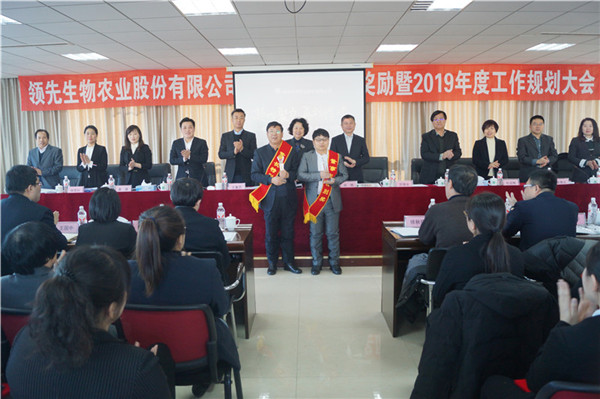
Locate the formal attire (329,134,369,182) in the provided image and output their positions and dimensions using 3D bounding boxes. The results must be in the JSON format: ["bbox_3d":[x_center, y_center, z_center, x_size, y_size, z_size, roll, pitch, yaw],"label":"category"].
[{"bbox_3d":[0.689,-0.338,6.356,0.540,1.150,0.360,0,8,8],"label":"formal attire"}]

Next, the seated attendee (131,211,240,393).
[{"bbox_3d":[-0.537,0.586,2.265,0.510,1.230,0.820,0,7,8],"label":"seated attendee"}]

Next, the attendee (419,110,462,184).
[{"bbox_3d":[1.948,-0.335,6.343,0.550,1.797,0.380,0,8,9],"label":"attendee"}]

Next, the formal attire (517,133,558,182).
[{"bbox_3d":[3.310,-0.537,6.301,0.510,0.740,0.340,1,8,15],"label":"formal attire"}]

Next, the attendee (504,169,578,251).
[{"bbox_3d":[1.585,0.421,3.175,0.540,1.290,0.780,-3,7,-16],"label":"attendee"}]

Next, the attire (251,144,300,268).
[{"bbox_3d":[-0.262,0.059,5.244,0.560,1.420,0.360,-2,7,-8],"label":"attire"}]

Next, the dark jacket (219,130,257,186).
[{"bbox_3d":[-0.866,-0.578,6.339,0.530,0.780,0.340,-2,8,-8],"label":"dark jacket"}]

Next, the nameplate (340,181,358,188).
[{"bbox_3d":[0.652,-0.194,5.921,0.215,0.085,0.065,-1,8,1],"label":"nameplate"}]

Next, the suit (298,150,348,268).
[{"bbox_3d":[0.271,0.132,5.233,0.560,1.396,0.360,-1,8,3],"label":"suit"}]

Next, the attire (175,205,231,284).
[{"bbox_3d":[-0.708,0.330,2.990,0.530,0.650,0.480,0,7,8],"label":"attire"}]

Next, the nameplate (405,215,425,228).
[{"bbox_3d":[1.001,0.189,3.861,0.200,0.100,0.060,-1,7,0],"label":"nameplate"}]

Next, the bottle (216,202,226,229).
[{"bbox_3d":[-0.674,0.141,3.861,0.066,0.228,0.066,-1,8,1],"label":"bottle"}]

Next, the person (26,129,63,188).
[{"bbox_3d":[-3.586,-0.160,6.424,0.490,1.648,0.380,-2,8,-7],"label":"person"}]

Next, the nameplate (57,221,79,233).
[{"bbox_3d":[-1.994,0.225,3.861,0.200,0.100,0.060,-1,7,0],"label":"nameplate"}]

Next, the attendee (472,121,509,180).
[{"bbox_3d":[2.635,-0.254,6.218,0.490,1.620,0.360,1,7,10],"label":"attendee"}]

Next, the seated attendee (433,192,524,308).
[{"bbox_3d":[0.921,0.582,2.498,0.500,1.280,0.720,-3,8,-13],"label":"seated attendee"}]

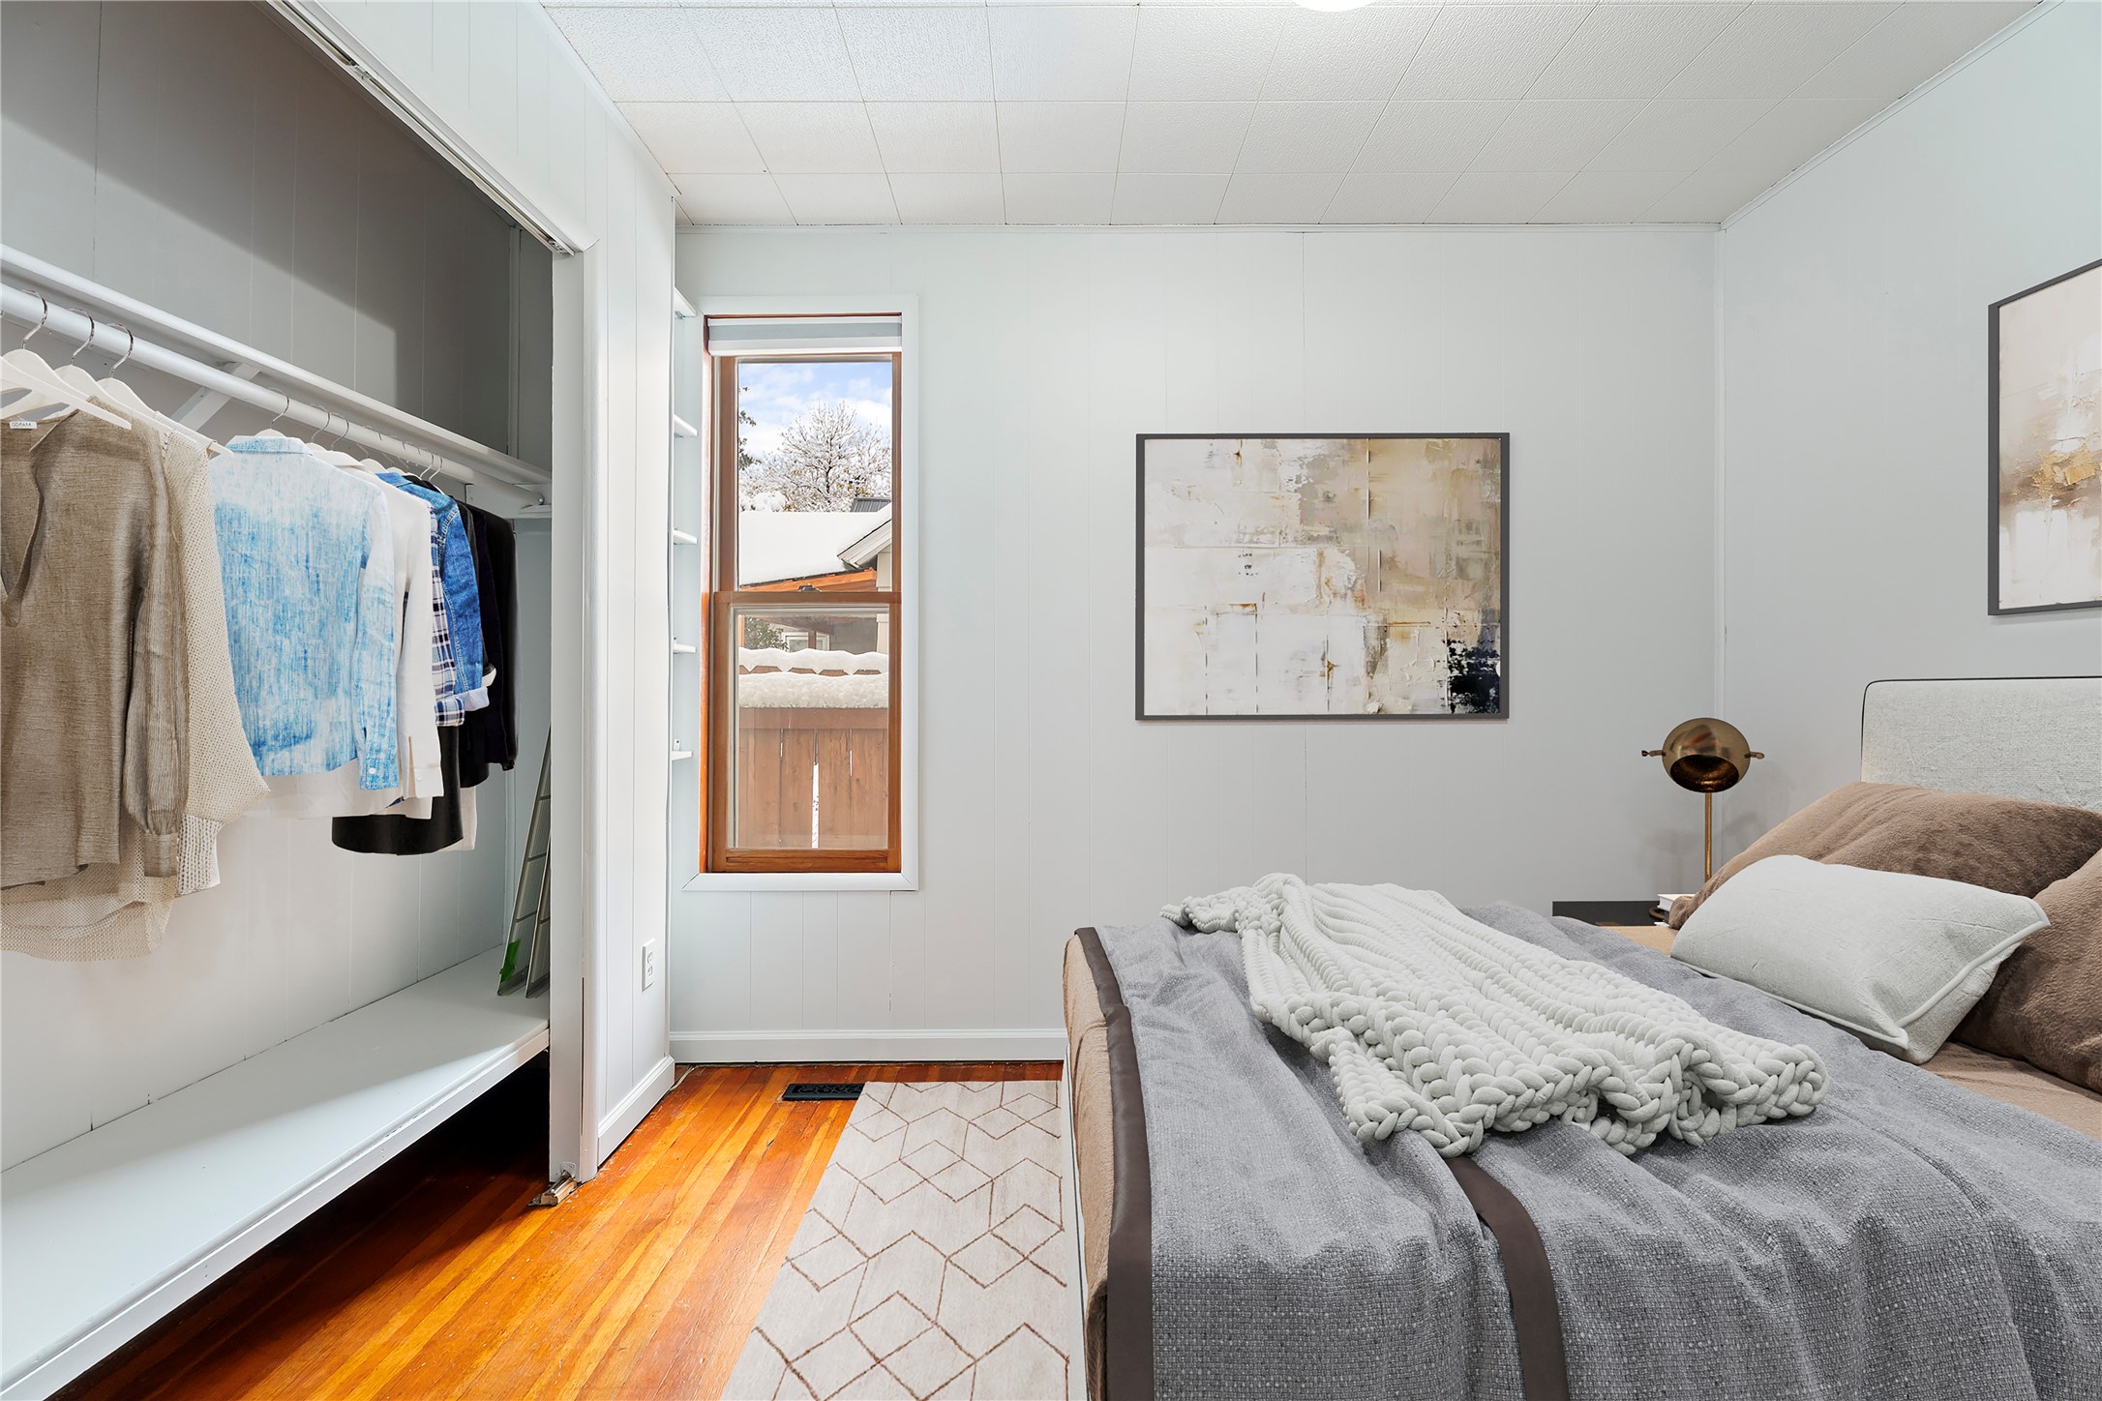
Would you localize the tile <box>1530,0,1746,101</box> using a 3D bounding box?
[{"bbox_3d":[1.244,-1.400,2.016,0.305,0.018,0.297,0,0,0],"label":"tile"}]

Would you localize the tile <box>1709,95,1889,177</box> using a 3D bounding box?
[{"bbox_3d":[1.839,-1.403,2.313,0.276,0.018,0.297,0,0,0],"label":"tile"}]

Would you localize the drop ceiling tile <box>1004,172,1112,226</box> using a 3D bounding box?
[{"bbox_3d":[0.023,-1.399,2.600,0.305,0.016,0.267,0,0,0],"label":"drop ceiling tile"}]

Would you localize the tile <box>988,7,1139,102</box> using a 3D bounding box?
[{"bbox_3d":[0.024,-1.391,2.011,0.305,0.018,0.305,0,1,0],"label":"tile"}]

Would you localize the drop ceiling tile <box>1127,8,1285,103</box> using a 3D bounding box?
[{"bbox_3d":[0.329,-1.391,2.011,0.305,0.018,0.305,0,1,0],"label":"drop ceiling tile"}]

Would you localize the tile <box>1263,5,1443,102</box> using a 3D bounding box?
[{"bbox_3d":[0.633,-1.391,2.010,0.305,0.018,0.305,0,1,0],"label":"tile"}]

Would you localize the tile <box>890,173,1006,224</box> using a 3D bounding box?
[{"bbox_3d":[-0.280,-1.401,2.604,0.305,0.018,0.270,0,1,0],"label":"tile"}]

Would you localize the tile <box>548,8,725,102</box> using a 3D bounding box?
[{"bbox_3d":[-0.877,-1.393,2.012,0.281,0.018,0.297,0,0,0],"label":"tile"}]

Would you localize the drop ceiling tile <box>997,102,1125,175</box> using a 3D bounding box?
[{"bbox_3d":[0.023,-1.398,2.316,0.305,0.016,0.301,0,0,0],"label":"drop ceiling tile"}]

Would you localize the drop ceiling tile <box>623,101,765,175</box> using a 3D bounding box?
[{"bbox_3d":[-0.880,-1.397,2.318,0.285,0.018,0.305,0,1,0],"label":"drop ceiling tile"}]

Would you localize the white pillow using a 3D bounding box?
[{"bbox_3d":[1.332,0.410,1.587,0.305,0.145,0.480,-42,3,-1],"label":"white pillow"}]

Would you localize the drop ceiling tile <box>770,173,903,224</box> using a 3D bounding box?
[{"bbox_3d":[-0.587,-1.397,2.599,0.305,0.016,0.267,0,0,0],"label":"drop ceiling tile"}]

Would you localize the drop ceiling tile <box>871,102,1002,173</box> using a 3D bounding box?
[{"bbox_3d":[-0.282,-1.397,2.315,0.305,0.016,0.301,0,0,0],"label":"drop ceiling tile"}]

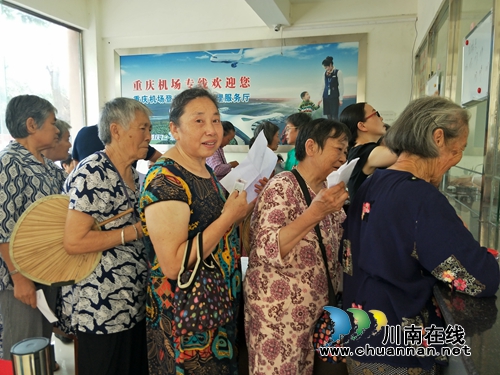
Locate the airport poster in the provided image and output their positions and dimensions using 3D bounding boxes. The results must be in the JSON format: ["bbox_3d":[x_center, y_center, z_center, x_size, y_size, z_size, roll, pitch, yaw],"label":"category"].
[{"bbox_3d":[-0.229,-1.011,4.106,2.803,1.051,0.050,2,7,15],"label":"airport poster"}]

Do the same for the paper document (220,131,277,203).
[{"bbox_3d":[-0.002,-0.068,1.230,0.170,0.260,0.070,30,-24,23],"label":"paper document"}]

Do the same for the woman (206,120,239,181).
[{"bbox_3d":[-0.270,0.208,3.188,0.430,1.560,0.460,1,7,10],"label":"woman"}]

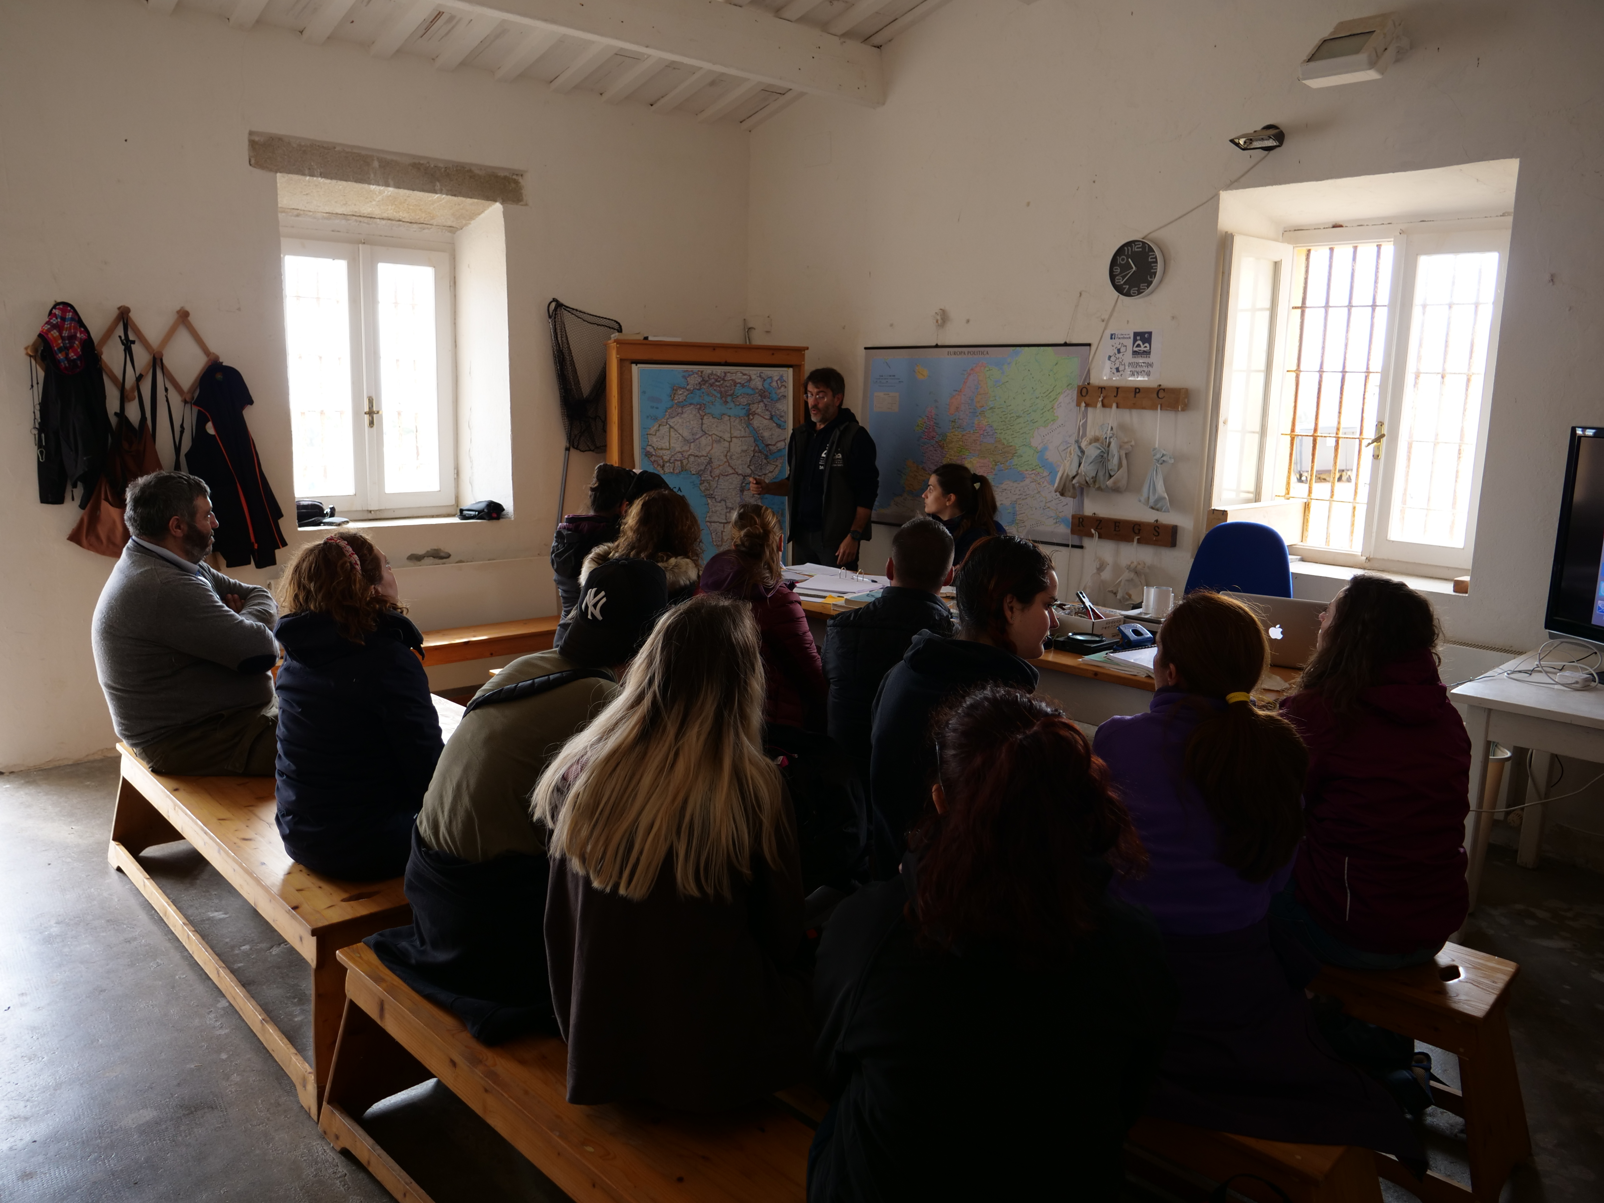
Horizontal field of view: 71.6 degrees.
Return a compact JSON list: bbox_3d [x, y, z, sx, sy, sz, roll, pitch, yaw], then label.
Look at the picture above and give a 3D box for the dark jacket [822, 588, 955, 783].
[{"bbox_3d":[0.288,0.268,3.463,0.462,0.658,0.393,5,11,20],"label":"dark jacket"}]

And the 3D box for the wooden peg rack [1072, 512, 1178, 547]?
[{"bbox_3d":[1.460,-0.321,5.074,0.530,0.098,0.044,11,14,43],"label":"wooden peg rack"}]

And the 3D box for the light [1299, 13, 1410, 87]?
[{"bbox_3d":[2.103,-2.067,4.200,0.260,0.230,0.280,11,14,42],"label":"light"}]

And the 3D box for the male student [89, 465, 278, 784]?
[{"bbox_3d":[-1.886,0.272,3.677,0.750,1.380,0.560,-5,12,-31],"label":"male student"}]

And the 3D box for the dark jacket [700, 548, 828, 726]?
[{"bbox_3d":[-0.123,0.154,3.750,0.500,0.660,0.380,6,11,25],"label":"dark jacket"}]

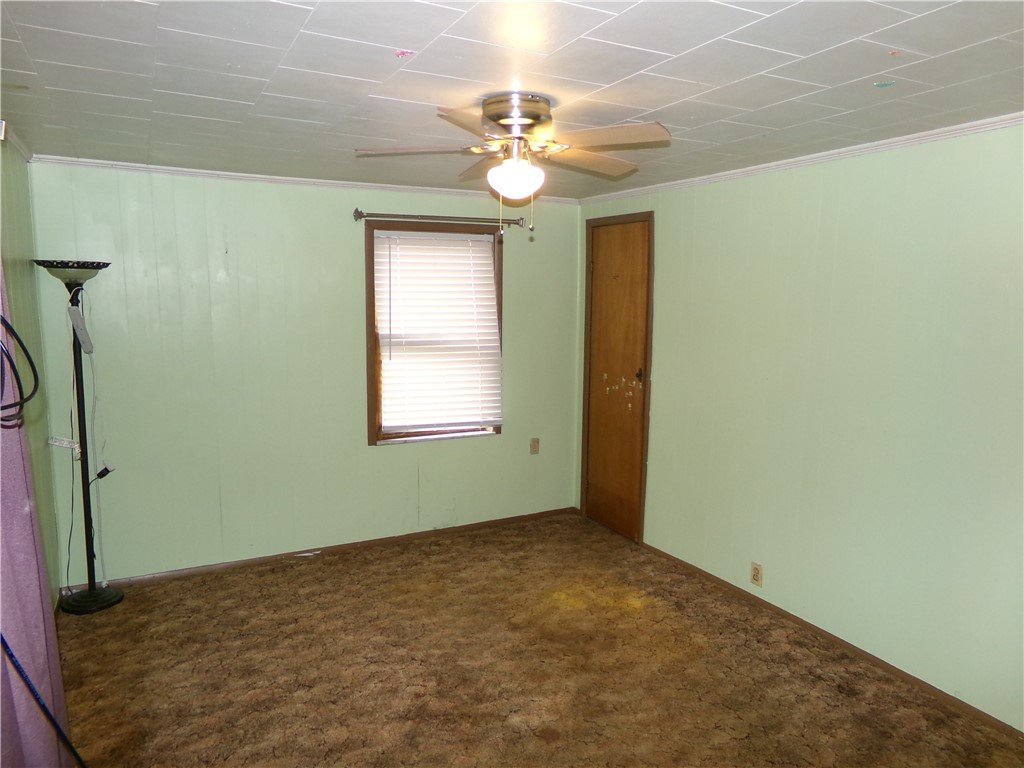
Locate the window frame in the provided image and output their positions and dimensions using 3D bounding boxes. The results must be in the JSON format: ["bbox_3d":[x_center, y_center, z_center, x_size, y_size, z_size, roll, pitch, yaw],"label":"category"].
[{"bbox_3d":[-0.472,-0.317,4.466,0.909,1.353,0.081,-3,8,-28],"label":"window frame"}]

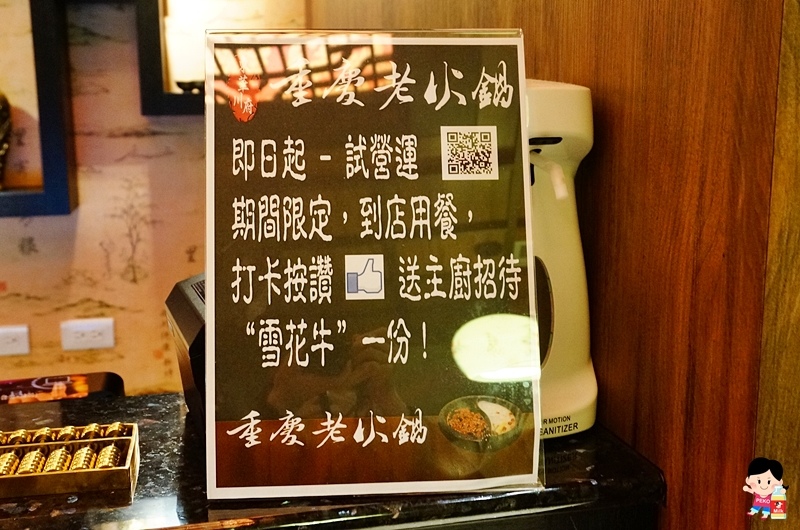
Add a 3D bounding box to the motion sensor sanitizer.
[{"bbox_3d":[0.091,-0.014,0.643,0.112,0.266,0.125,-2,9,-13],"label":"motion sensor sanitizer"}]

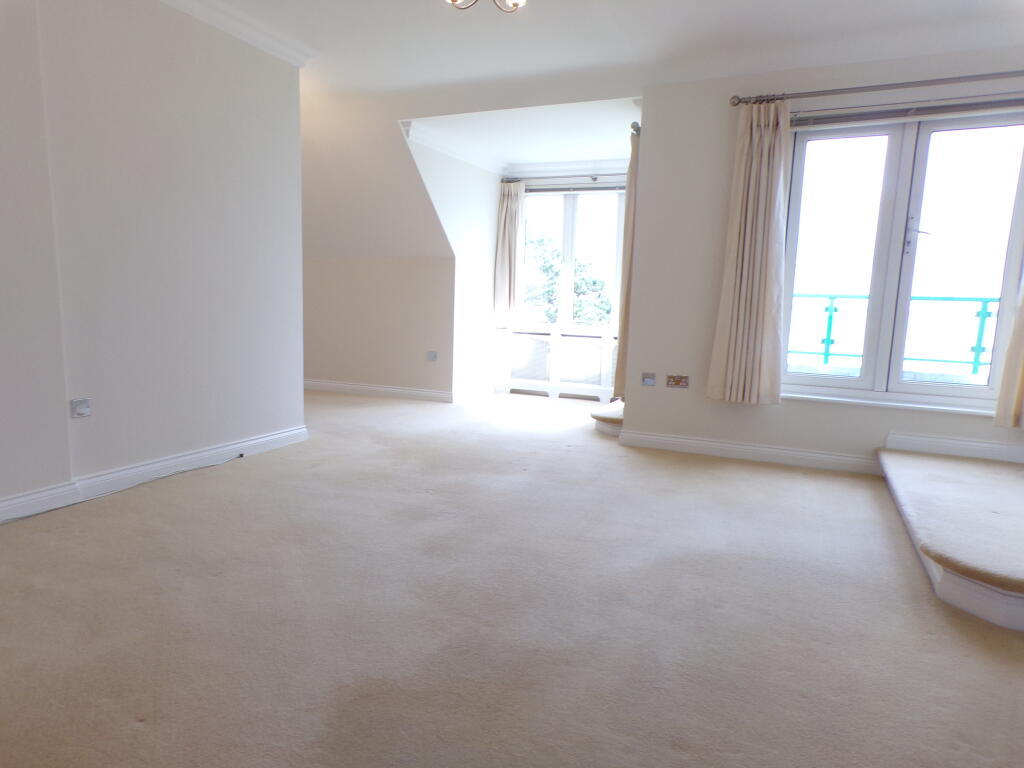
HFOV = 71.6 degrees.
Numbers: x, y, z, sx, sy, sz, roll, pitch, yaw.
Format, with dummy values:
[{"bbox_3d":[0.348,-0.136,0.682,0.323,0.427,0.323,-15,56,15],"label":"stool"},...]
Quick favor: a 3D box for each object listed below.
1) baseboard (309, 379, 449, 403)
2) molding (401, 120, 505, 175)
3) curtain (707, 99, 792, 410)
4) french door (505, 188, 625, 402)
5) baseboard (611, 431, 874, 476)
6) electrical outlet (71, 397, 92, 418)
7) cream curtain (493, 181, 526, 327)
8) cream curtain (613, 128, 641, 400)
[{"bbox_3d":[-1.313,0.065,6.766,1.705,0.098,0.021,5,8,24],"label":"baseboard"},{"bbox_3d":[-0.433,-2.011,6.116,0.103,0.113,1.761,5,8,24],"label":"molding"},{"bbox_3d":[1.456,-0.768,4.292,0.417,1.766,0.154,5,8,24],"label":"curtain"},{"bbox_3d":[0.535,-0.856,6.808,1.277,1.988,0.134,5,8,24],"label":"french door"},{"bbox_3d":[1.467,0.431,4.538,1.566,0.099,0.021,5,8,24],"label":"baseboard"},{"bbox_3d":[-2.002,0.114,3.298,0.021,0.087,0.097,5,8,24],"label":"electrical outlet"},{"bbox_3d":[-0.049,-1.245,6.881,0.268,1.391,0.144,5,8,24],"label":"cream curtain"},{"bbox_3d":[0.880,-0.810,5.130,0.160,1.849,0.371,5,8,24],"label":"cream curtain"}]

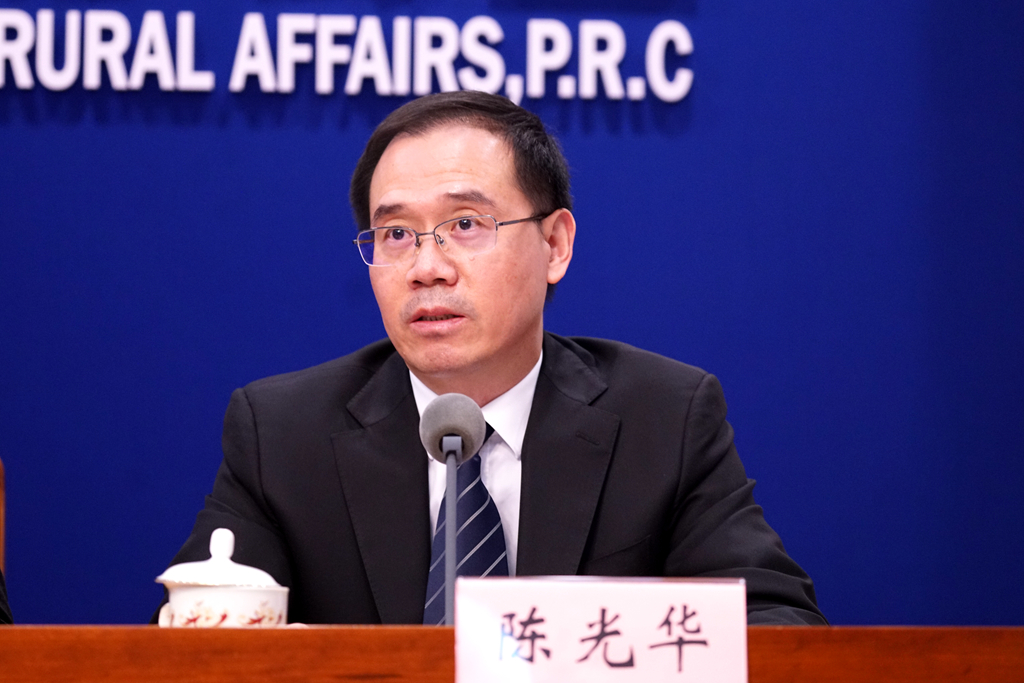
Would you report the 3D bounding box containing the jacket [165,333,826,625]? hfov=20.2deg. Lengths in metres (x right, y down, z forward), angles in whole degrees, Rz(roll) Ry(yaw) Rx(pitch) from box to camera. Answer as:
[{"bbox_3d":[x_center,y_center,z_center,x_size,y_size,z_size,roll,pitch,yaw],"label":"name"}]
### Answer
[{"bbox_3d":[-0.012,0.258,2.490,0.590,0.560,0.440,0,-5,0],"label":"jacket"}]

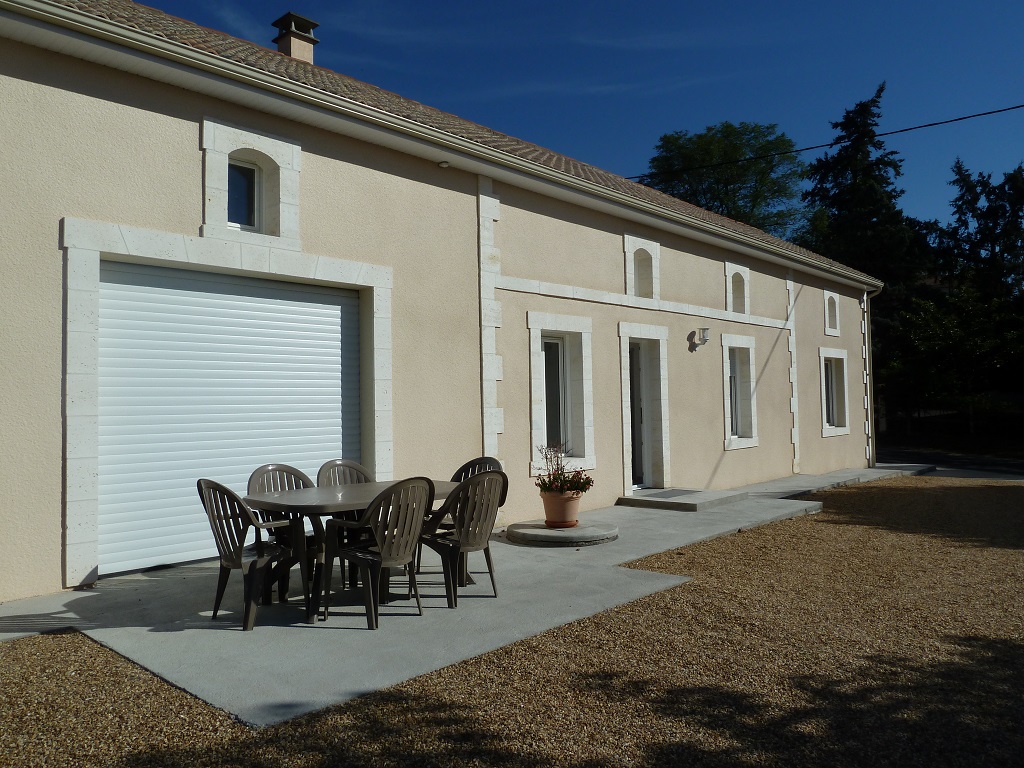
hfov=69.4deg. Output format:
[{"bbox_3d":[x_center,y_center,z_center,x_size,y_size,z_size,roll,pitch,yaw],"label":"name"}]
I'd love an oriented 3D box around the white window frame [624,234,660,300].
[{"bbox_3d":[1.859,-1.702,11.024,0.882,0.869,0.250,1,-3,-45],"label":"white window frame"}]

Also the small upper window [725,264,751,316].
[{"bbox_3d":[3.875,-1.648,13.031,0.825,0.838,0.250,1,-3,-45],"label":"small upper window"}]

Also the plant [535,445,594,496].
[{"bbox_3d":[0.525,0.887,7.663,0.600,0.510,0.580,-1,-2,0],"label":"plant"}]

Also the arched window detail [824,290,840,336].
[{"bbox_3d":[6.771,-1.486,15.910,0.806,0.932,0.250,1,-3,-45],"label":"arched window detail"}]

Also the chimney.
[{"bbox_3d":[-3.275,-5.152,11.240,0.490,0.680,0.520,1,-3,-45],"label":"chimney"}]

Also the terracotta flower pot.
[{"bbox_3d":[0.512,1.284,7.628,0.430,0.345,0.430,-1,-2,0],"label":"terracotta flower pot"}]

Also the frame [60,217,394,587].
[{"bbox_3d":[-2.382,0.158,6.710,3.024,2.797,0.270,1,-3,-45],"label":"frame"}]

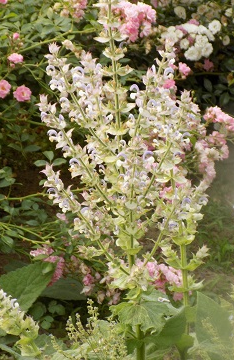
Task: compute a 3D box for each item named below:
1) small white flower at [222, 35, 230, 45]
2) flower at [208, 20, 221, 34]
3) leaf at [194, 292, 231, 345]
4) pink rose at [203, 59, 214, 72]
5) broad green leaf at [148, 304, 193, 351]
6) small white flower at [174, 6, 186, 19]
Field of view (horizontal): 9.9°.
[{"bbox_3d":[0.320,-0.411,3.950,0.022,0.031,0.022,-3,18,-10],"label":"small white flower"},{"bbox_3d":[0.289,-0.448,3.950,0.037,0.041,0.025,1,18,4],"label":"flower"},{"bbox_3d":[0.217,0.314,3.050,0.084,0.113,0.050,1,18,4],"label":"leaf"},{"bbox_3d":[0.266,-0.332,3.900,0.028,0.036,0.025,1,18,4],"label":"pink rose"},{"bbox_3d":[0.106,0.326,2.950,0.099,0.092,0.070,1,18,2],"label":"broad green leaf"},{"bbox_3d":[0.189,-0.497,4.000,0.036,0.036,0.025,1,18,3],"label":"small white flower"}]

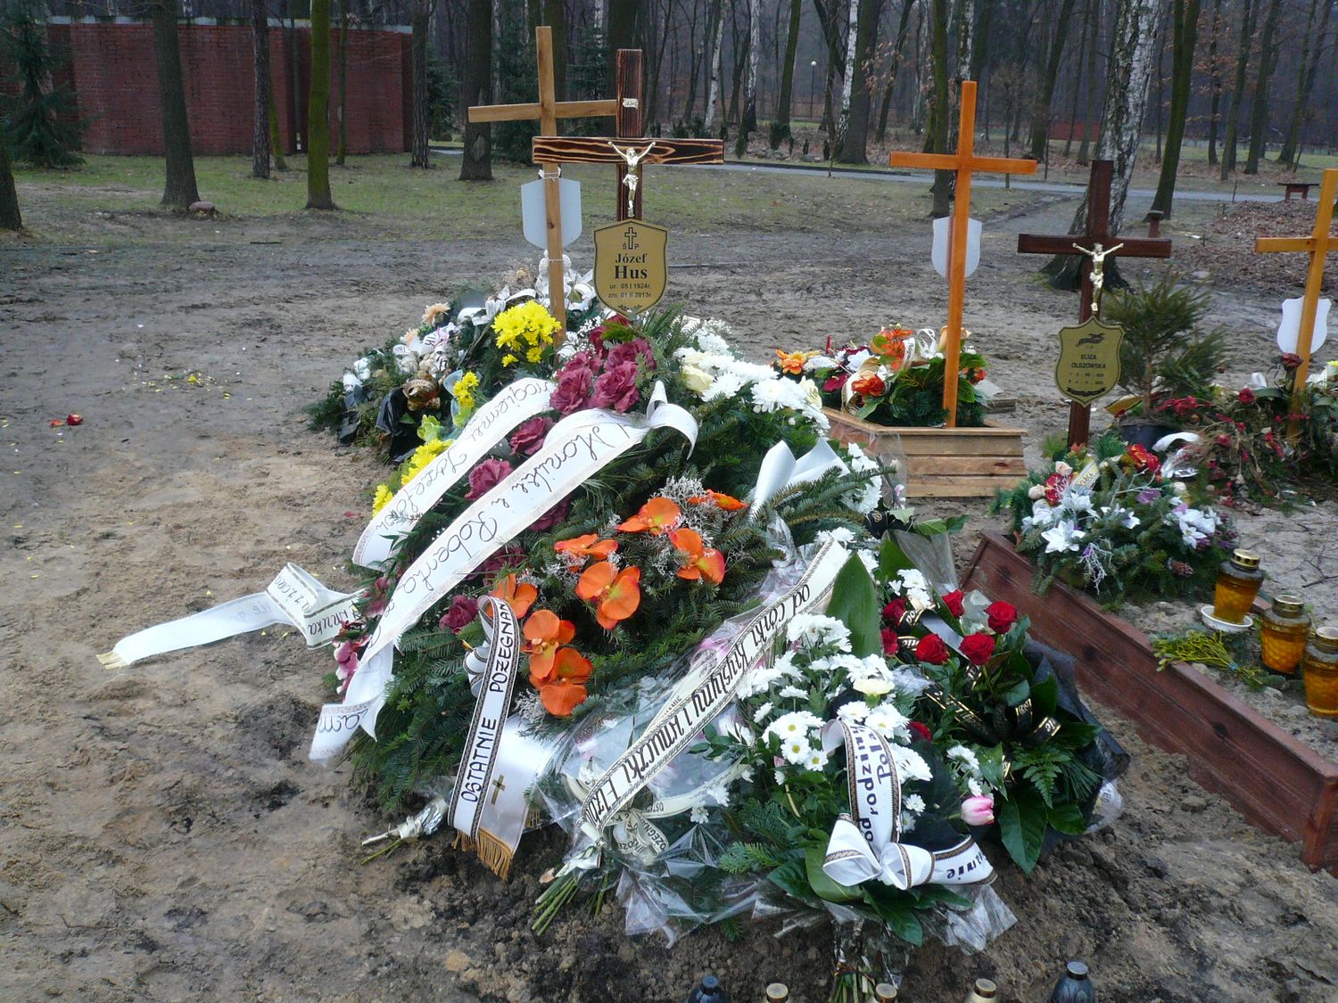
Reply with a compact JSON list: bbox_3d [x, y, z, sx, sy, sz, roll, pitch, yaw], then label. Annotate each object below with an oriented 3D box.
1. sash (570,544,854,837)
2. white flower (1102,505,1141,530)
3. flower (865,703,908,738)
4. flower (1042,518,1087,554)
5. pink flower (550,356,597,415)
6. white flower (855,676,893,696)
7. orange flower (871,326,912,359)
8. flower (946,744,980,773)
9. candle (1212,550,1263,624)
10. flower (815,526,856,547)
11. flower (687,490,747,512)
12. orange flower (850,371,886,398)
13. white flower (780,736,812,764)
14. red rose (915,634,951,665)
[{"bbox_3d":[0.125,0.352,2.495,0.110,0.120,0.840,38,58,11],"label":"sash"},{"bbox_3d":[1.347,0.045,3.570,0.110,0.075,0.080,-1,19,-6],"label":"white flower"},{"bbox_3d":[0.430,0.433,2.370,0.082,0.068,0.050,1,-21,0],"label":"flower"},{"bbox_3d":[1.153,0.099,3.500,0.130,0.095,0.080,7,-7,18],"label":"flower"},{"bbox_3d":[-0.257,-0.315,3.220,0.125,0.140,0.090,4,-5,9],"label":"pink flower"},{"bbox_3d":[0.412,0.373,2.420,0.075,0.046,0.075,0,-3,0],"label":"white flower"},{"bbox_3d":[0.945,-0.674,5.100,0.170,0.135,0.110,4,3,10],"label":"orange flower"},{"bbox_3d":[0.565,0.494,2.300,0.060,0.048,0.045,6,-12,15],"label":"flower"},{"bbox_3d":[1.495,0.225,3.150,0.126,0.178,0.126,6,19,-2],"label":"candle"},{"bbox_3d":[0.383,0.080,2.750,0.090,0.045,0.075,3,3,8],"label":"flower"},{"bbox_3d":[0.114,-0.001,2.800,0.140,0.045,0.110,-1,18,-7],"label":"flower"},{"bbox_3d":[0.848,-0.500,5.100,0.140,0.110,0.110,4,-2,9],"label":"orange flower"},{"bbox_3d":[0.233,0.457,2.200,0.056,0.054,0.028,3,-12,7],"label":"white flower"},{"bbox_3d":[0.540,0.302,2.450,0.068,0.058,0.060,5,-12,13],"label":"red rose"}]

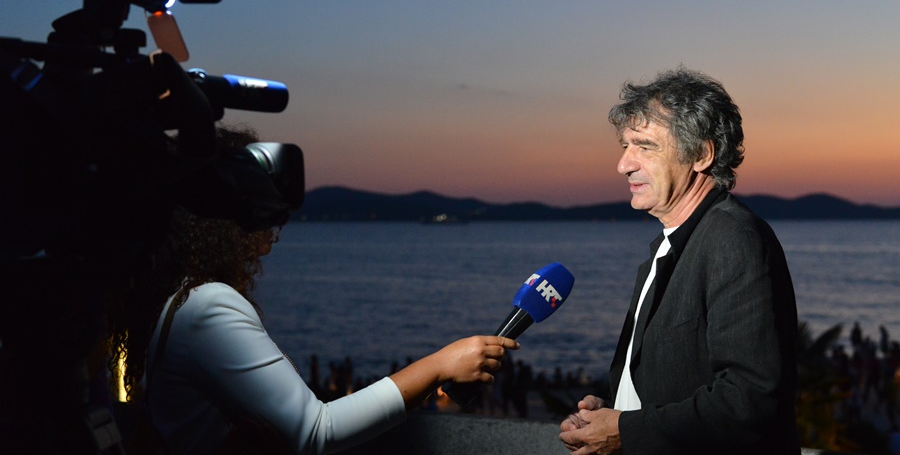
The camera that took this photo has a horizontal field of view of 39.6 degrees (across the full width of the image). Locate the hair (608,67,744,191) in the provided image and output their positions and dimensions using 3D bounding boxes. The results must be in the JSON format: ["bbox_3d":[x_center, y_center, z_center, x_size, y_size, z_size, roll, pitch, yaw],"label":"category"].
[{"bbox_3d":[0.435,-0.187,2.400,0.252,0.232,0.205,0,0,-14],"label":"hair"}]

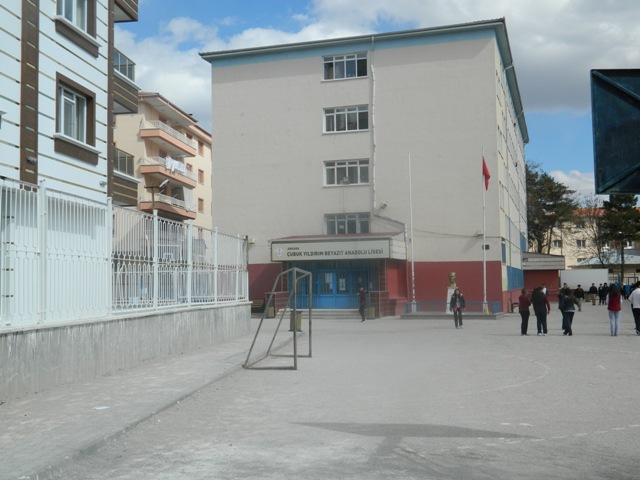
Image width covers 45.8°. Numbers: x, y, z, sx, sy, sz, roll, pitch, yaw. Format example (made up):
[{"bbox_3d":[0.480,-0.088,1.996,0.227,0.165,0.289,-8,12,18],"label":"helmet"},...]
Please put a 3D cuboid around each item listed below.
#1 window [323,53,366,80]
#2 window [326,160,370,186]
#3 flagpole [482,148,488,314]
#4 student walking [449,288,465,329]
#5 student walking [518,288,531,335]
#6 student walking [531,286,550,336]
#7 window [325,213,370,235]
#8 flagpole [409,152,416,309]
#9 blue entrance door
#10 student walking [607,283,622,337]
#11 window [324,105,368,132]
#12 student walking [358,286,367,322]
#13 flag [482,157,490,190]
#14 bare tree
[{"bbox_3d":[1.591,-10.858,47.735,2.930,1.565,0.180,-2,-3,17],"label":"window"},{"bbox_3d":[1.658,-4.145,46.896,2.873,1.547,0.200,-2,-3,17],"label":"window"},{"bbox_3d":[8.205,-0.462,37.741,0.130,8.310,0.130,-2,-3,17],"label":"flagpole"},{"bbox_3d":[5.478,2.761,30.200,0.580,1.580,0.340,-1,-3,7],"label":"student walking"},{"bbox_3d":[7.214,2.567,26.830,0.460,1.640,0.360,-2,-3,18],"label":"student walking"},{"bbox_3d":[7.752,2.528,26.802,0.580,1.730,0.420,-1,-3,3],"label":"student walking"},{"bbox_3d":[1.732,-0.868,47.195,2.930,1.580,0.180,-2,-3,17],"label":"window"},{"bbox_3d":[4.714,-0.376,38.839,0.130,8.253,0.130,-2,-3,17],"label":"flagpole"},{"bbox_3d":[1.207,2.735,42.567,3.153,2.246,0.150,-2,-3,17],"label":"blue entrance door"},{"bbox_3d":[9.386,2.251,24.200,0.500,1.650,0.320,-1,-3,6],"label":"student walking"},{"bbox_3d":[1.652,-7.554,47.552,2.930,1.623,0.180,-2,-3,17],"label":"window"},{"bbox_3d":[2.079,3.183,37.367,0.480,1.730,0.420,-3,-4,37],"label":"student walking"},{"bbox_3d":[8.337,-3.316,37.909,0.400,1.675,0.200,-2,-3,17],"label":"flag"},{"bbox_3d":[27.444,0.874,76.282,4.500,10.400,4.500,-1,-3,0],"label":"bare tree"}]

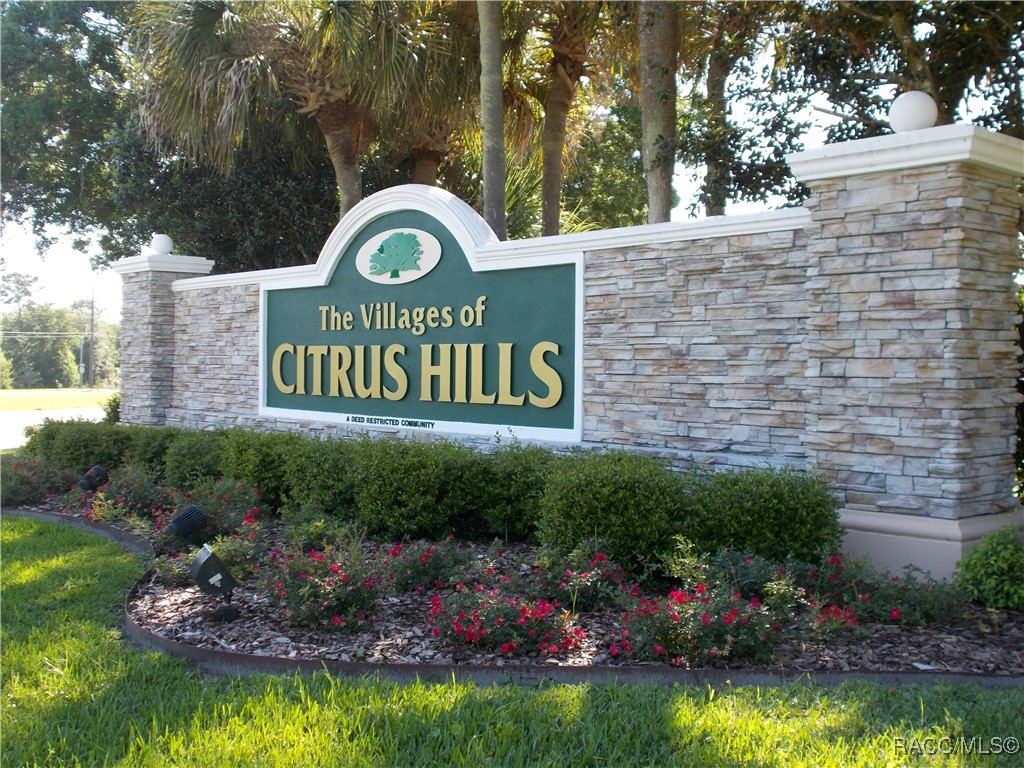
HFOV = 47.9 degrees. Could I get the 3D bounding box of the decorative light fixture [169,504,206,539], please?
[{"bbox_3d":[-2.588,1.096,9.200,0.280,0.280,0.220,0,1,-37],"label":"decorative light fixture"}]

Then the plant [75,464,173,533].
[{"bbox_3d":[-3.637,1.036,10.800,0.920,0.500,0.800,0,1,-19],"label":"plant"}]

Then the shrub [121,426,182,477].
[{"bbox_3d":[-4.039,0.835,12.926,0.850,0.695,0.900,-1,1,-40],"label":"shrub"}]

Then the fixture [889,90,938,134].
[{"bbox_3d":[3.045,-2.063,8.750,0.350,0.350,0.350,0,1,-40],"label":"fixture"}]

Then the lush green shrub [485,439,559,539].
[{"bbox_3d":[0.121,0.884,9.153,0.780,0.778,0.780,-1,1,-40],"label":"lush green shrub"}]

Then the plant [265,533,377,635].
[{"bbox_3d":[-1.083,1.116,6.454,0.650,0.505,0.650,0,1,0],"label":"plant"}]

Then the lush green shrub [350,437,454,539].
[{"bbox_3d":[-0.978,0.918,10.300,0.900,0.800,0.950,0,1,-40],"label":"lush green shrub"}]

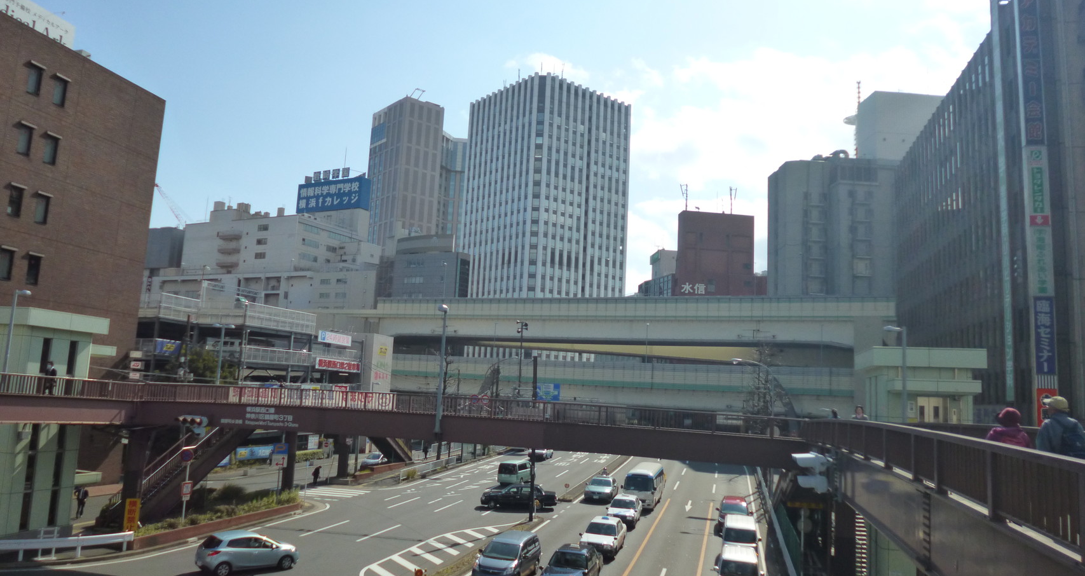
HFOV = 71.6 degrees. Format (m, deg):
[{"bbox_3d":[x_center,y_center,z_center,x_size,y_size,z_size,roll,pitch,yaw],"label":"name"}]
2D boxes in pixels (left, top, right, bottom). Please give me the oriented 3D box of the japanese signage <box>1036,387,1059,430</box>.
[{"bbox_3d":[24.269,5.976,36.200,0.900,2.350,0.350,1,-8,13],"label":"japanese signage"}]

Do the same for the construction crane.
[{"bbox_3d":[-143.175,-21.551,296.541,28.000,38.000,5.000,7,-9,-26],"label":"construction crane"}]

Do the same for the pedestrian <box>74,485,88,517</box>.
[{"bbox_3d":[-23.156,10.699,37.756,0.570,1.650,0.400,5,-9,-15],"label":"pedestrian"}]

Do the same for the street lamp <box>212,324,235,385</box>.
[{"bbox_3d":[-23.133,8.174,53.190,1.550,11.307,0.350,6,-9,-20],"label":"street lamp"}]

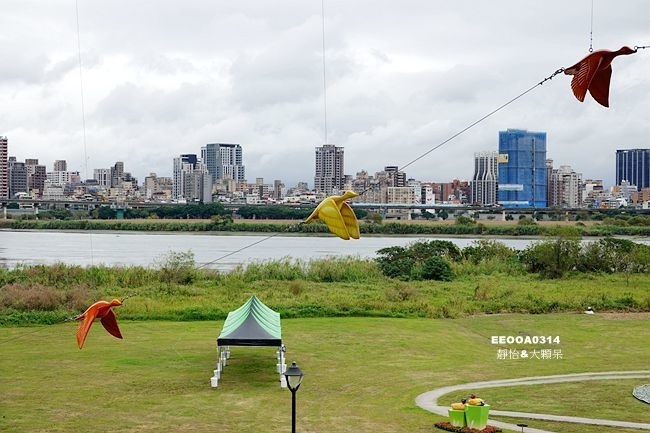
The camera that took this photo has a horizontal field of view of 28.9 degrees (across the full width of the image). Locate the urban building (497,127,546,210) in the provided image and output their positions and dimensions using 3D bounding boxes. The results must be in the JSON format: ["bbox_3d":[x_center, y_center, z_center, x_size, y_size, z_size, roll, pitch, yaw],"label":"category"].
[{"bbox_3d":[212.825,-48.615,1365.000,45.000,91.000,32.000,0,0,-9],"label":"urban building"}]

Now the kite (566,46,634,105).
[{"bbox_3d":[5.545,-2.772,25.200,1.550,1.100,1.250,-12,-6,31],"label":"kite"}]

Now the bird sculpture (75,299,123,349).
[{"bbox_3d":[-5.319,2.541,30.000,1.550,1.100,1.250,-12,-6,31],"label":"bird sculpture"}]

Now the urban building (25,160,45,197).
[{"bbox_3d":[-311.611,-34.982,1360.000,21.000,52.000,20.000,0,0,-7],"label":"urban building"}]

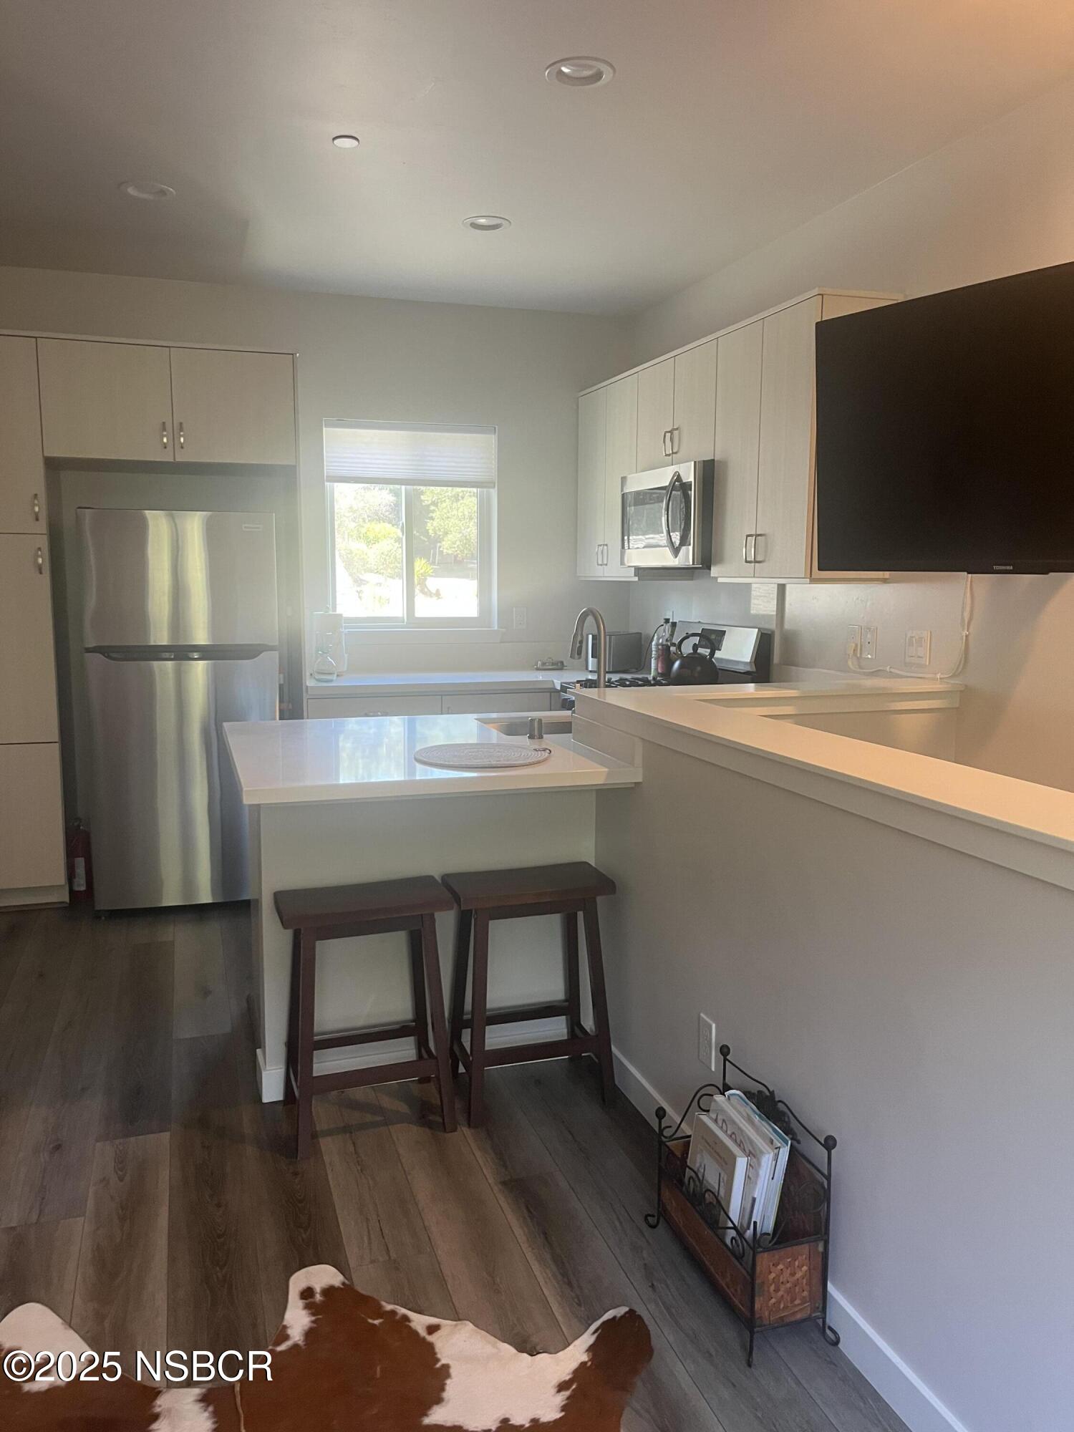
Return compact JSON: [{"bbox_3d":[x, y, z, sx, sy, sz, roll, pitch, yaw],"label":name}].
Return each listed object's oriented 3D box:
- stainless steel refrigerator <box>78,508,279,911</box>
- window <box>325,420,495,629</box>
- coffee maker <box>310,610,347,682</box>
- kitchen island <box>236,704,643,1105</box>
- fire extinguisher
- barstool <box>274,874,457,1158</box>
[{"bbox_3d":[-1.549,-0.051,4.811,0.757,1.666,0.750,-2,8,-15],"label":"stainless steel refrigerator"},{"bbox_3d":[-0.643,-0.973,5.567,0.897,1.053,0.110,-2,8,-18],"label":"window"},{"bbox_3d":[-0.995,-0.344,5.136,0.174,0.343,0.240,-2,8,-18],"label":"coffee maker"},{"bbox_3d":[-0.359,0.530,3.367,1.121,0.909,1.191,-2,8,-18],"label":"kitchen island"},{"bbox_3d":[-1.974,0.619,4.661,0.115,0.370,0.125,-2,8,-18],"label":"fire extinguisher"},{"bbox_3d":[-0.451,0.757,2.795,0.428,0.605,0.317,-2,8,-18],"label":"barstool"}]

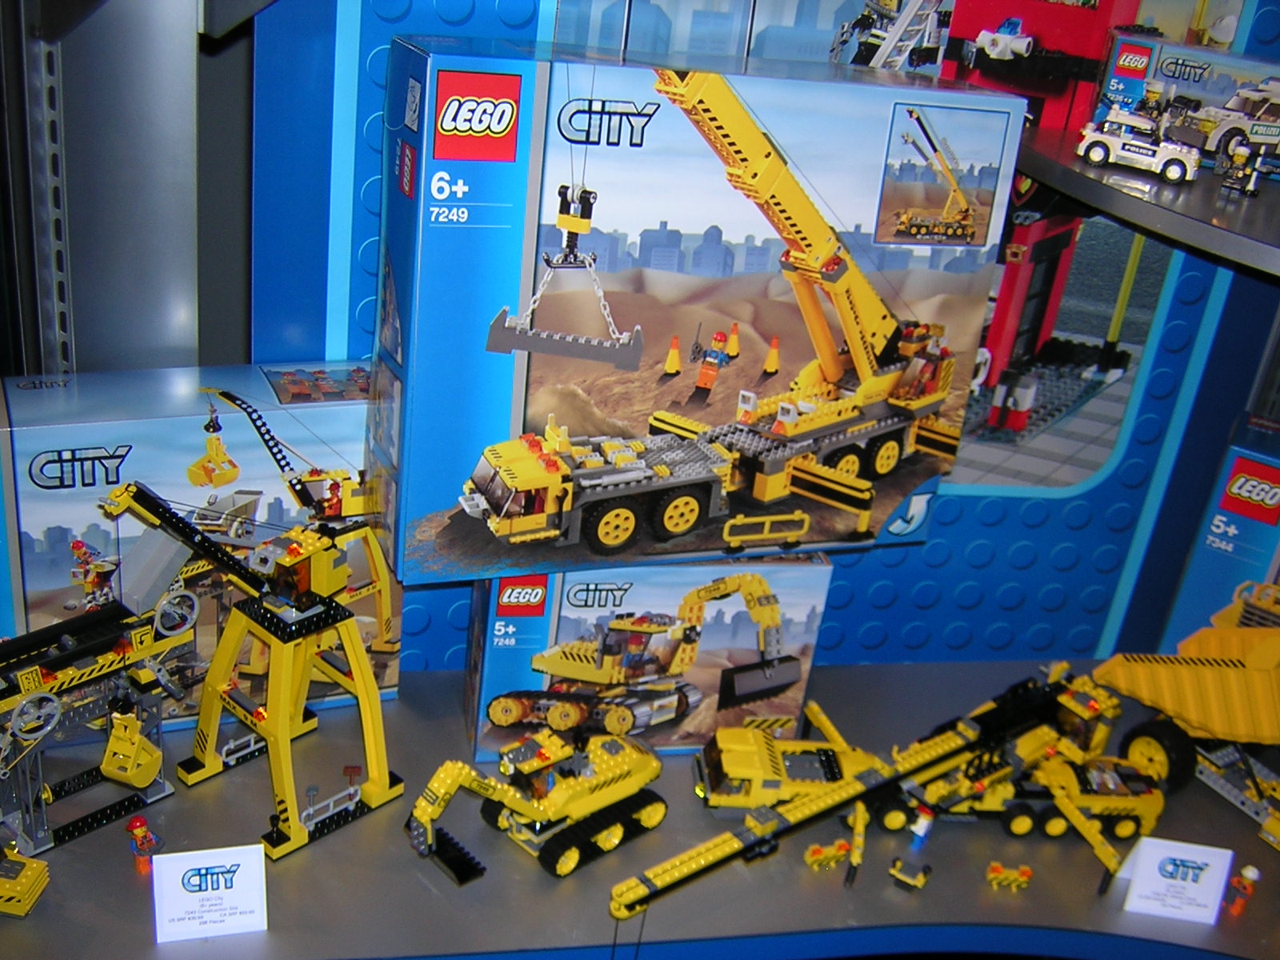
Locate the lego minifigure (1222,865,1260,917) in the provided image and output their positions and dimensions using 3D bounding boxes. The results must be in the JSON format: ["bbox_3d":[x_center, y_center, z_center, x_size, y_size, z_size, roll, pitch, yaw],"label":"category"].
[{"bbox_3d":[0.494,0.335,1.087,0.026,0.043,0.019,23,29,29],"label":"lego minifigure"}]

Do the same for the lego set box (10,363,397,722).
[{"bbox_3d":[-0.391,0.062,1.105,0.373,0.290,0.097,-6,29,-26],"label":"lego set box"}]

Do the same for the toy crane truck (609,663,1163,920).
[{"bbox_3d":[0.214,0.231,1.098,0.501,0.146,0.226,2,26,-12],"label":"toy crane truck"}]

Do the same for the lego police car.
[{"bbox_3d":[0.412,-0.274,1.084,0.098,0.046,0.038,22,29,27],"label":"lego police car"}]

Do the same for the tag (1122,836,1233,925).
[{"bbox_3d":[0.434,0.319,1.081,0.073,0.059,0.039,9,25,2],"label":"tag"}]

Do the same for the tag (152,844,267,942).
[{"bbox_3d":[-0.301,0.285,0.936,0.073,0.059,0.039,-1,27,-19],"label":"tag"}]

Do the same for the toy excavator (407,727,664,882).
[{"bbox_3d":[-0.070,0.243,1.046,0.207,0.098,0.090,-16,34,-41],"label":"toy excavator"}]

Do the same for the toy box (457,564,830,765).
[{"bbox_3d":[0.003,0.140,1.170,0.291,0.194,0.079,1,26,-15],"label":"toy box"}]

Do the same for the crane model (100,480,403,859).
[{"bbox_3d":[-0.292,0.119,0.986,0.129,0.314,0.211,27,31,34],"label":"crane model"}]

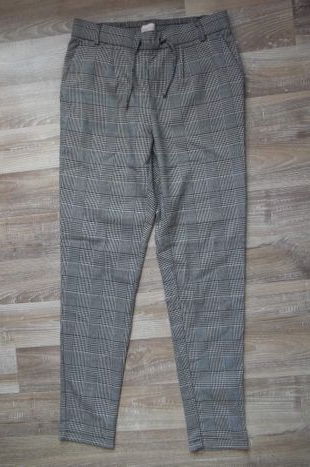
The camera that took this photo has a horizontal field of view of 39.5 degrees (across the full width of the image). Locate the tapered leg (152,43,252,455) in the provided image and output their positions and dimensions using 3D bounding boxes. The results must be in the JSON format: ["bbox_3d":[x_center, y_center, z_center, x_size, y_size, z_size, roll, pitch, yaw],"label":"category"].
[{"bbox_3d":[0.096,0.015,0.956,0.220,0.035,0.923,0,89,6],"label":"tapered leg"}]

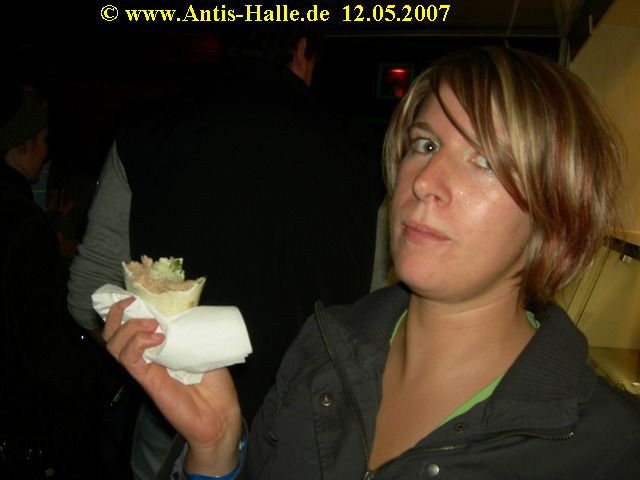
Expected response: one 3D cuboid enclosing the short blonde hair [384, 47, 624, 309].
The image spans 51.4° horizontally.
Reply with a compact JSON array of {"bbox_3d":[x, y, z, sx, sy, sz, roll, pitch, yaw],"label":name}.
[{"bbox_3d":[0.181,-0.060,0.650,0.205,0.250,0.230,13,2,42],"label":"short blonde hair"}]

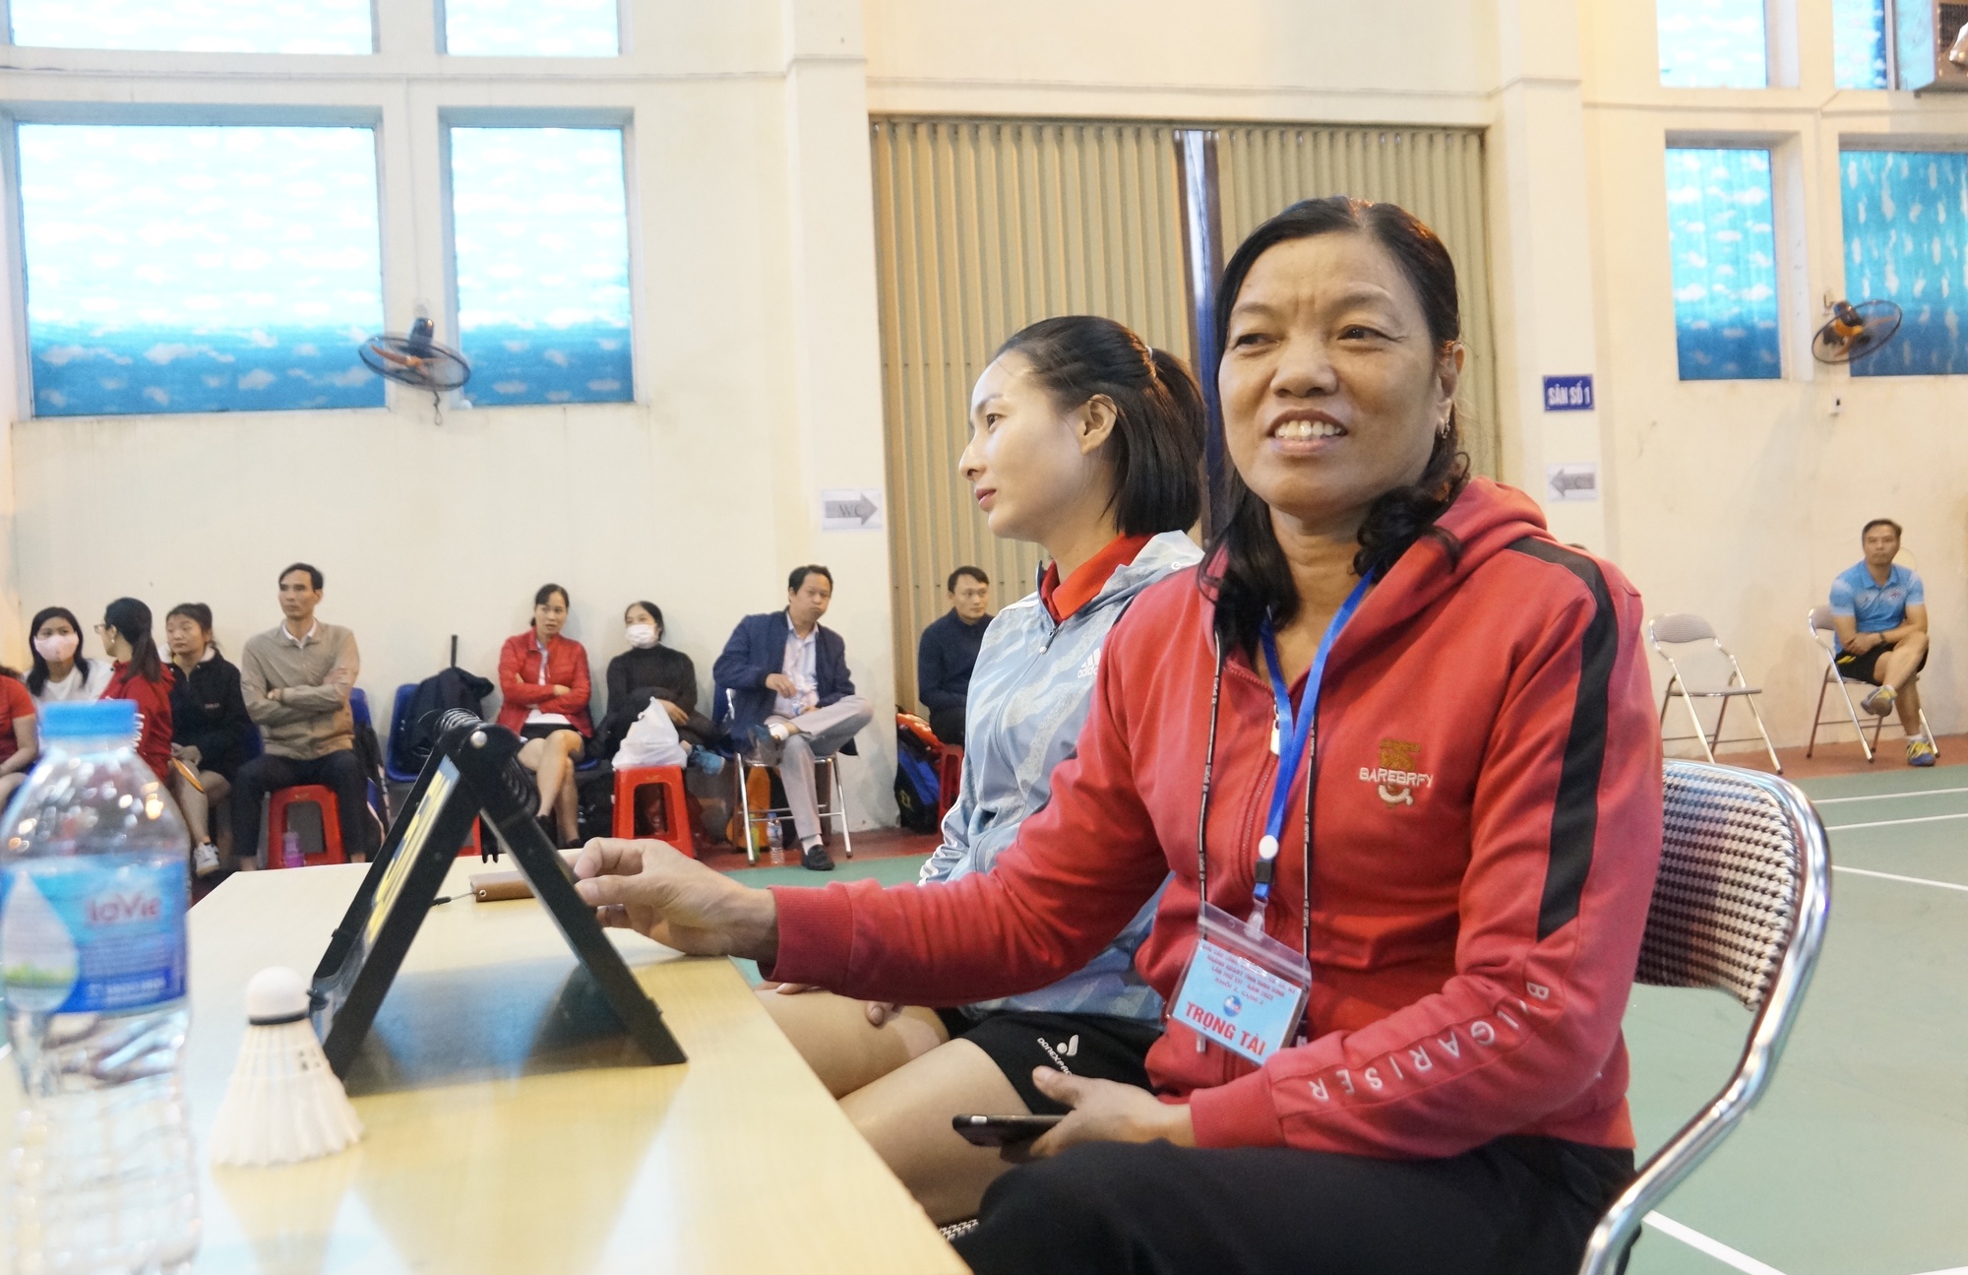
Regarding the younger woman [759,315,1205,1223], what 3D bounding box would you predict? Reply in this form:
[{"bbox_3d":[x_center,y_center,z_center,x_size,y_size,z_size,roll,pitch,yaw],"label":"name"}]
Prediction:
[{"bbox_3d":[-0.029,0.313,1.723,0.690,1.270,0.500,-3,0,-24],"label":"younger woman"}]

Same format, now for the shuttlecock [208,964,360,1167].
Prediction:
[{"bbox_3d":[-0.302,0.178,0.777,0.066,0.082,0.066,-3,0,-14],"label":"shuttlecock"}]

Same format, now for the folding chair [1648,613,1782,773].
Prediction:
[{"bbox_3d":[3.784,0.286,9.342,0.450,0.820,0.500,-3,0,-14],"label":"folding chair"}]

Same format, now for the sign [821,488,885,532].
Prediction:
[{"bbox_3d":[-0.645,-0.624,8.833,0.297,0.210,0.010,-3,0,-14],"label":"sign"}]

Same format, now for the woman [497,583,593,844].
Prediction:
[{"bbox_3d":[-2.005,0.390,8.361,0.480,1.280,0.700,-3,0,-12],"label":"woman"}]

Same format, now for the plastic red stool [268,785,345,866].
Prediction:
[{"bbox_3d":[-2.987,0.868,7.964,0.345,0.440,0.345,-3,0,-14],"label":"plastic red stool"}]

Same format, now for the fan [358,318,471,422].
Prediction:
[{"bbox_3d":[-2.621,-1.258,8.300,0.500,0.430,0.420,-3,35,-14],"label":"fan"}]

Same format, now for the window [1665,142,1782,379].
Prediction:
[{"bbox_3d":[4.418,-2.220,10.738,0.720,1.380,0.100,-3,0,-14],"label":"window"}]

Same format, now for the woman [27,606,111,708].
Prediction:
[{"bbox_3d":[-3.920,0.500,7.738,0.480,1.280,0.680,-3,0,-19],"label":"woman"}]

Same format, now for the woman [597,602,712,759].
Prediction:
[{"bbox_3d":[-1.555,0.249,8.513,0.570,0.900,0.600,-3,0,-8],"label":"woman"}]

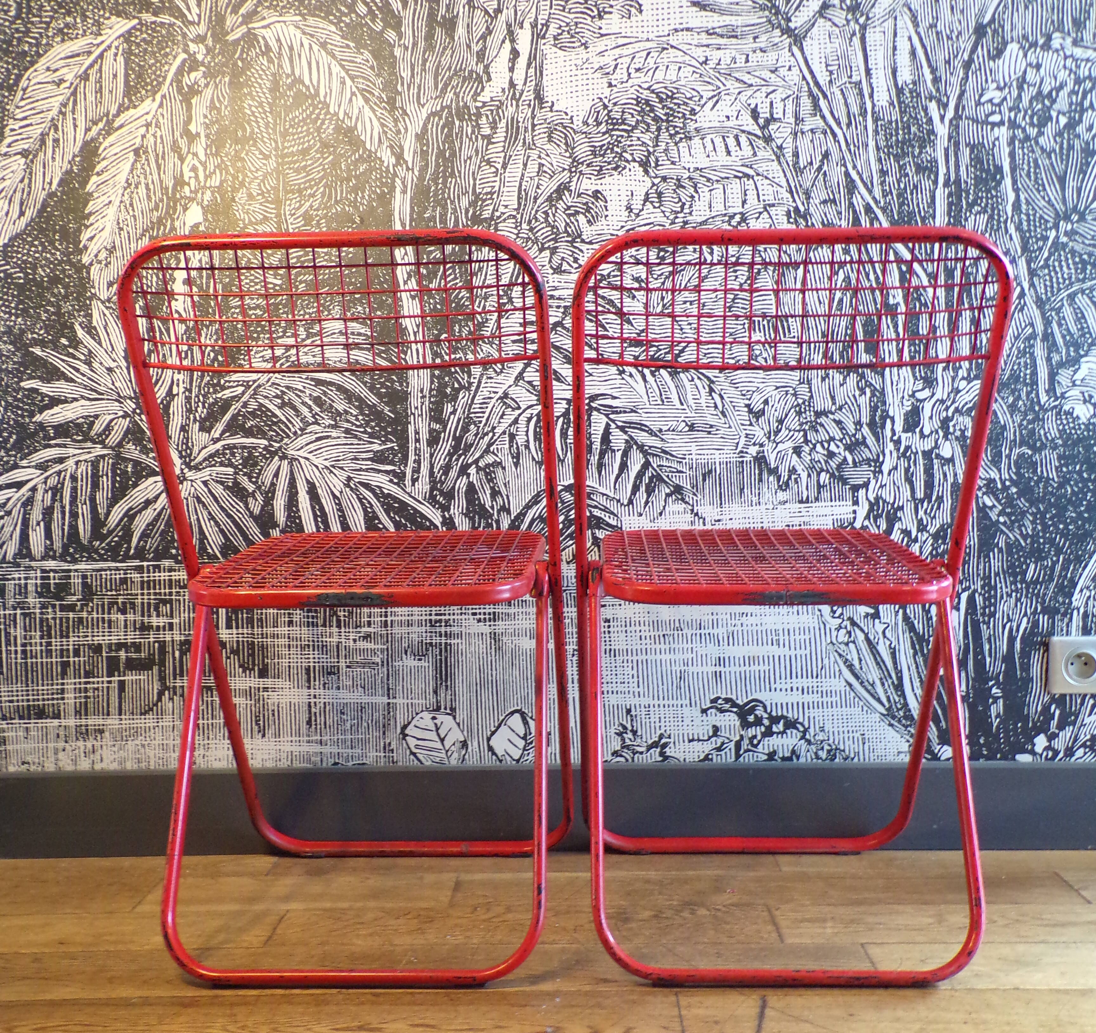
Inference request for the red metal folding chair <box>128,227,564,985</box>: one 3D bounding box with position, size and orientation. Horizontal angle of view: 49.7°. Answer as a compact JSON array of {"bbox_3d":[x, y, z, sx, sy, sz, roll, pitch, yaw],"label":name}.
[{"bbox_3d":[-0.203,0.097,1.416,0.448,0.782,0.471,0,3,4],"label":"red metal folding chair"}]

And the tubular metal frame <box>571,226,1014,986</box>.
[{"bbox_3d":[0.257,0.092,1.409,0.448,0.782,0.471,-1,3,2],"label":"tubular metal frame"}]

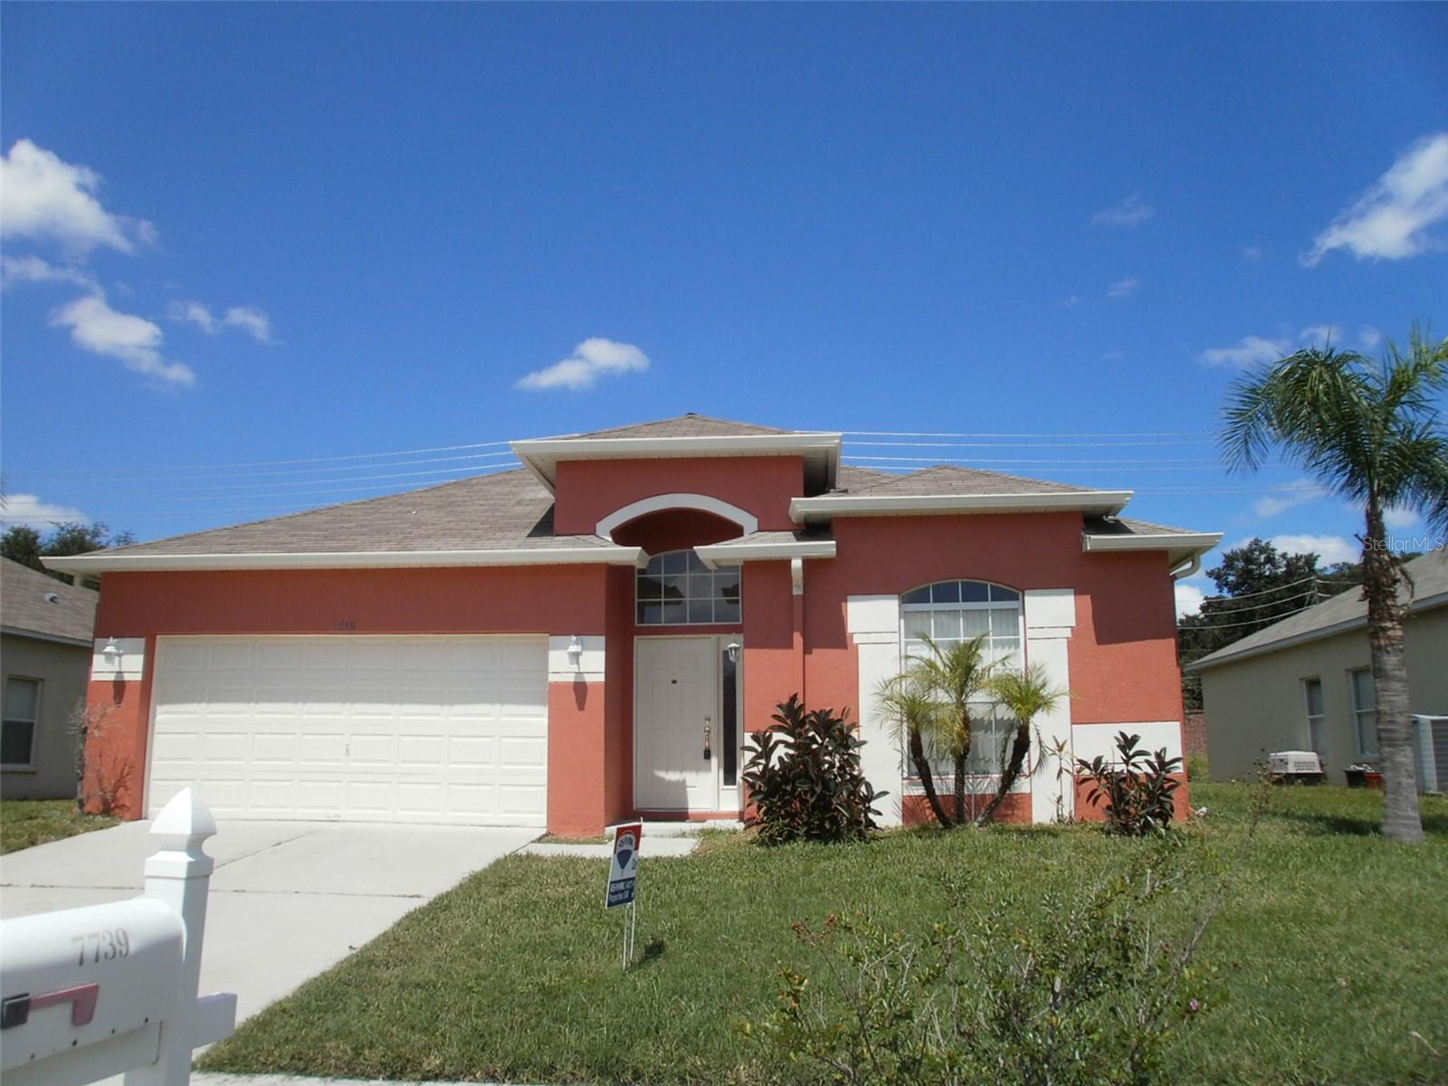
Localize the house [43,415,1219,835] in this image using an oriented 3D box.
[{"bbox_3d":[-0.771,1.430,18.364,13.200,5.700,13.000,-1,-10,5],"label":"house"}]

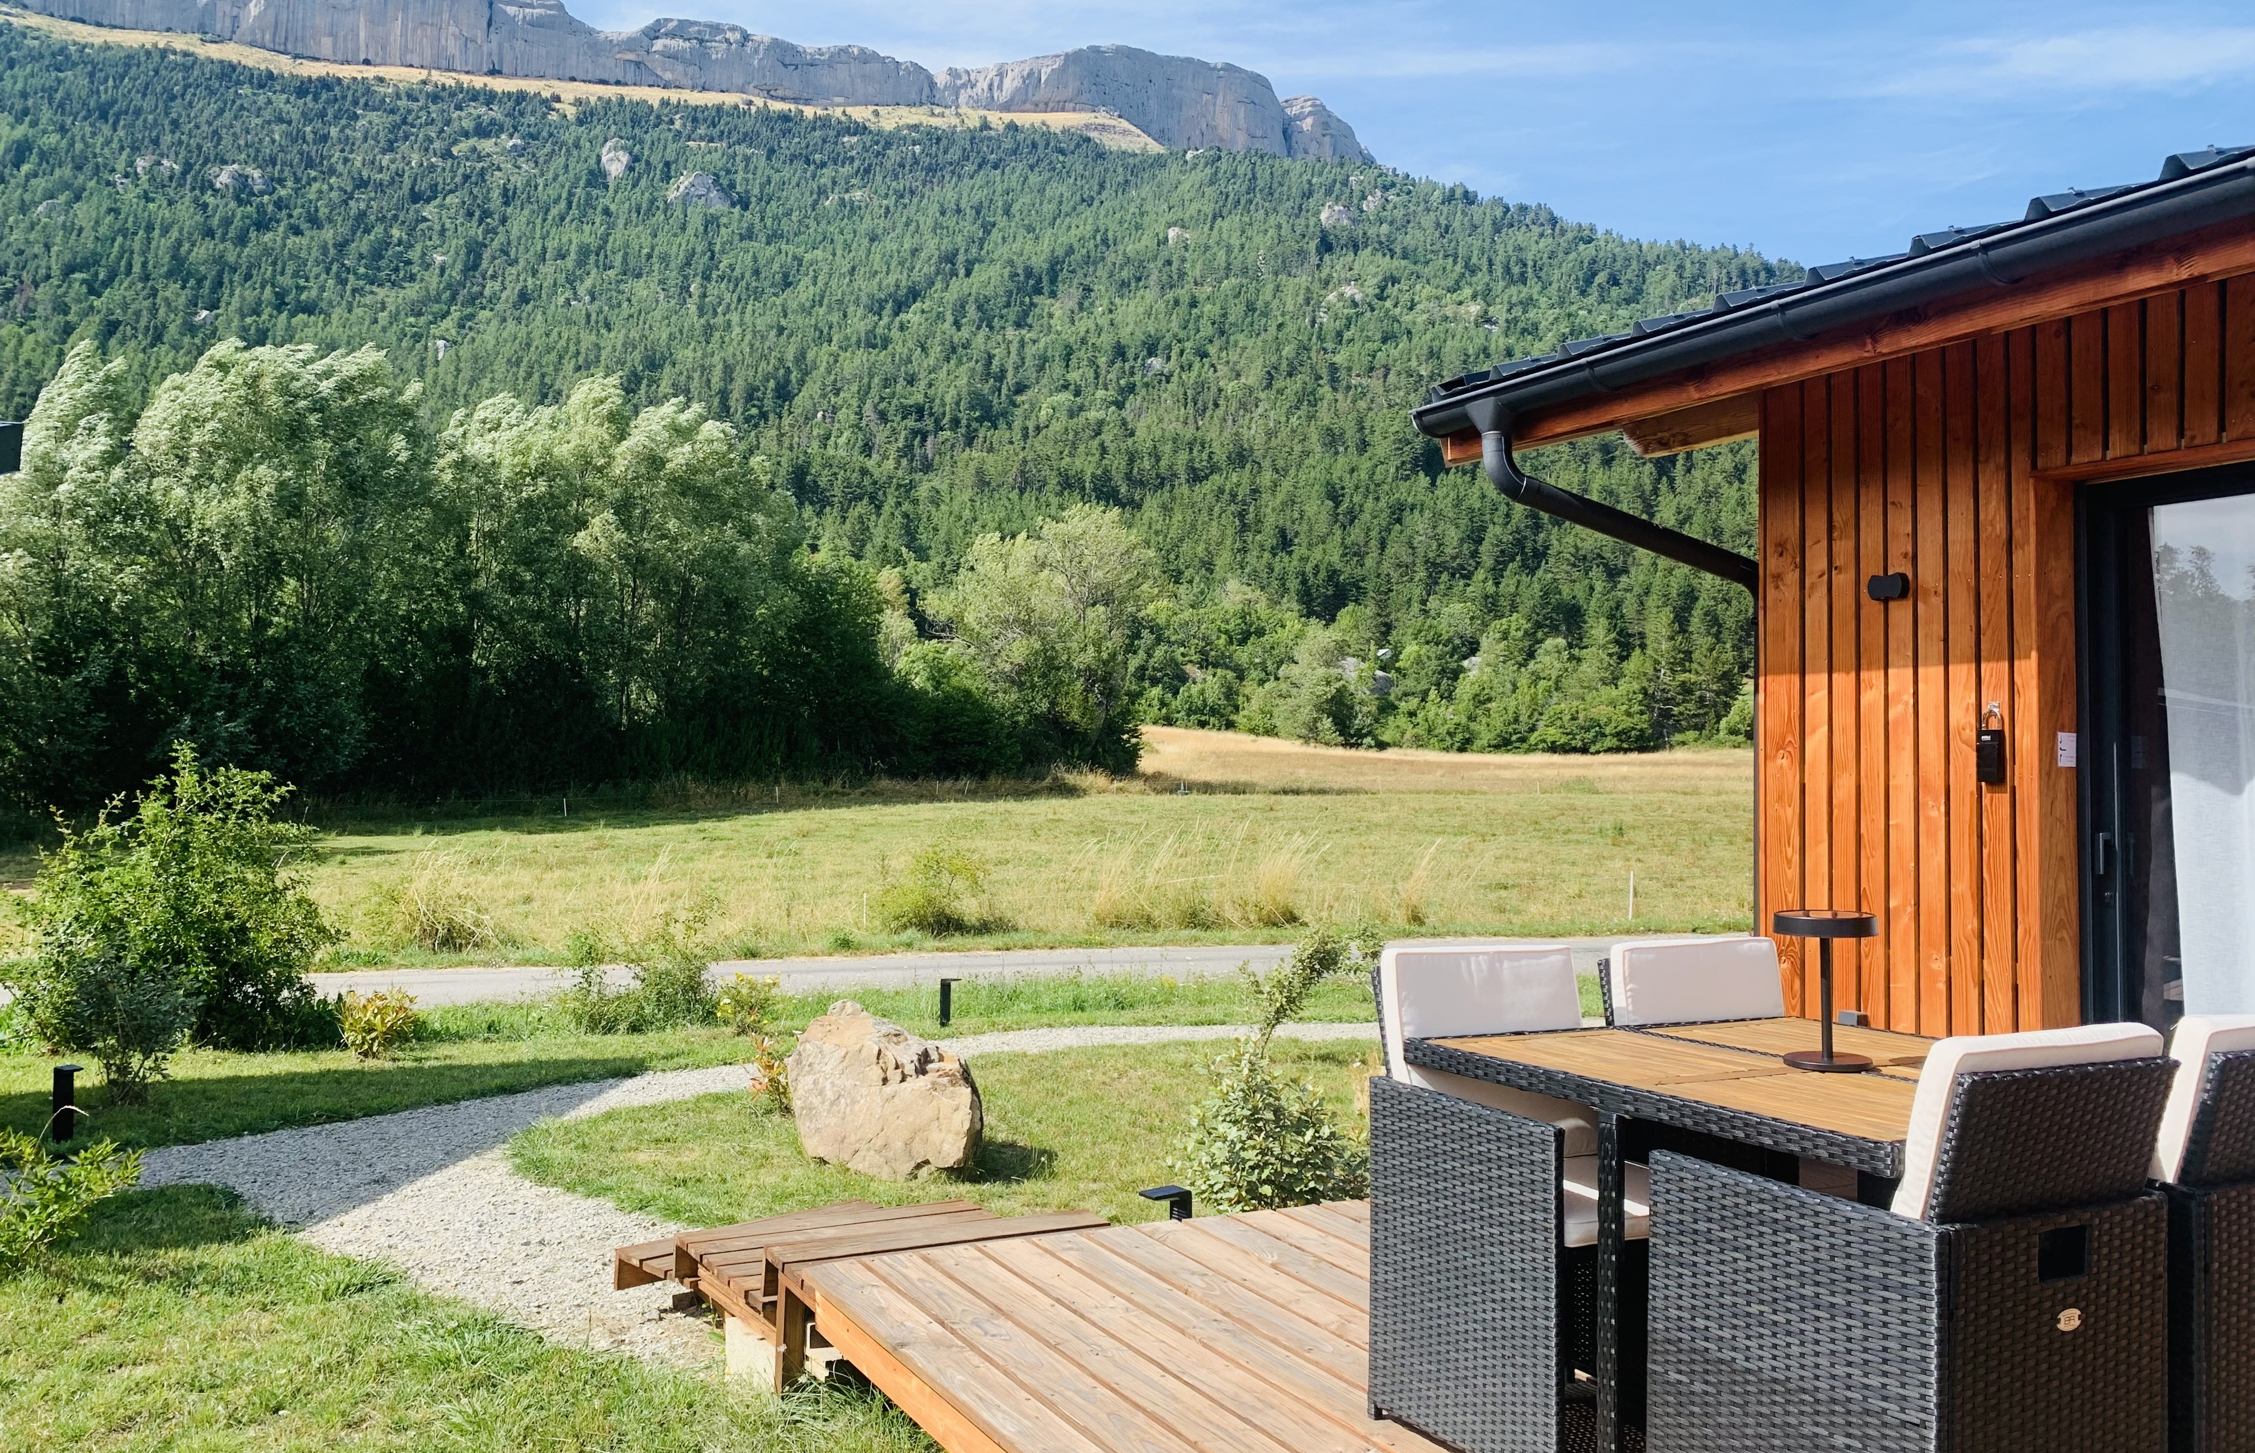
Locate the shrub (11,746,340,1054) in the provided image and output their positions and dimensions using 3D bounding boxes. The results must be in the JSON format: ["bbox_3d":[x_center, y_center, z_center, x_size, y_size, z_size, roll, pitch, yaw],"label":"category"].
[{"bbox_3d":[-5.430,0.970,9.731,1.631,1.709,1.468,2,-3,-29],"label":"shrub"}]

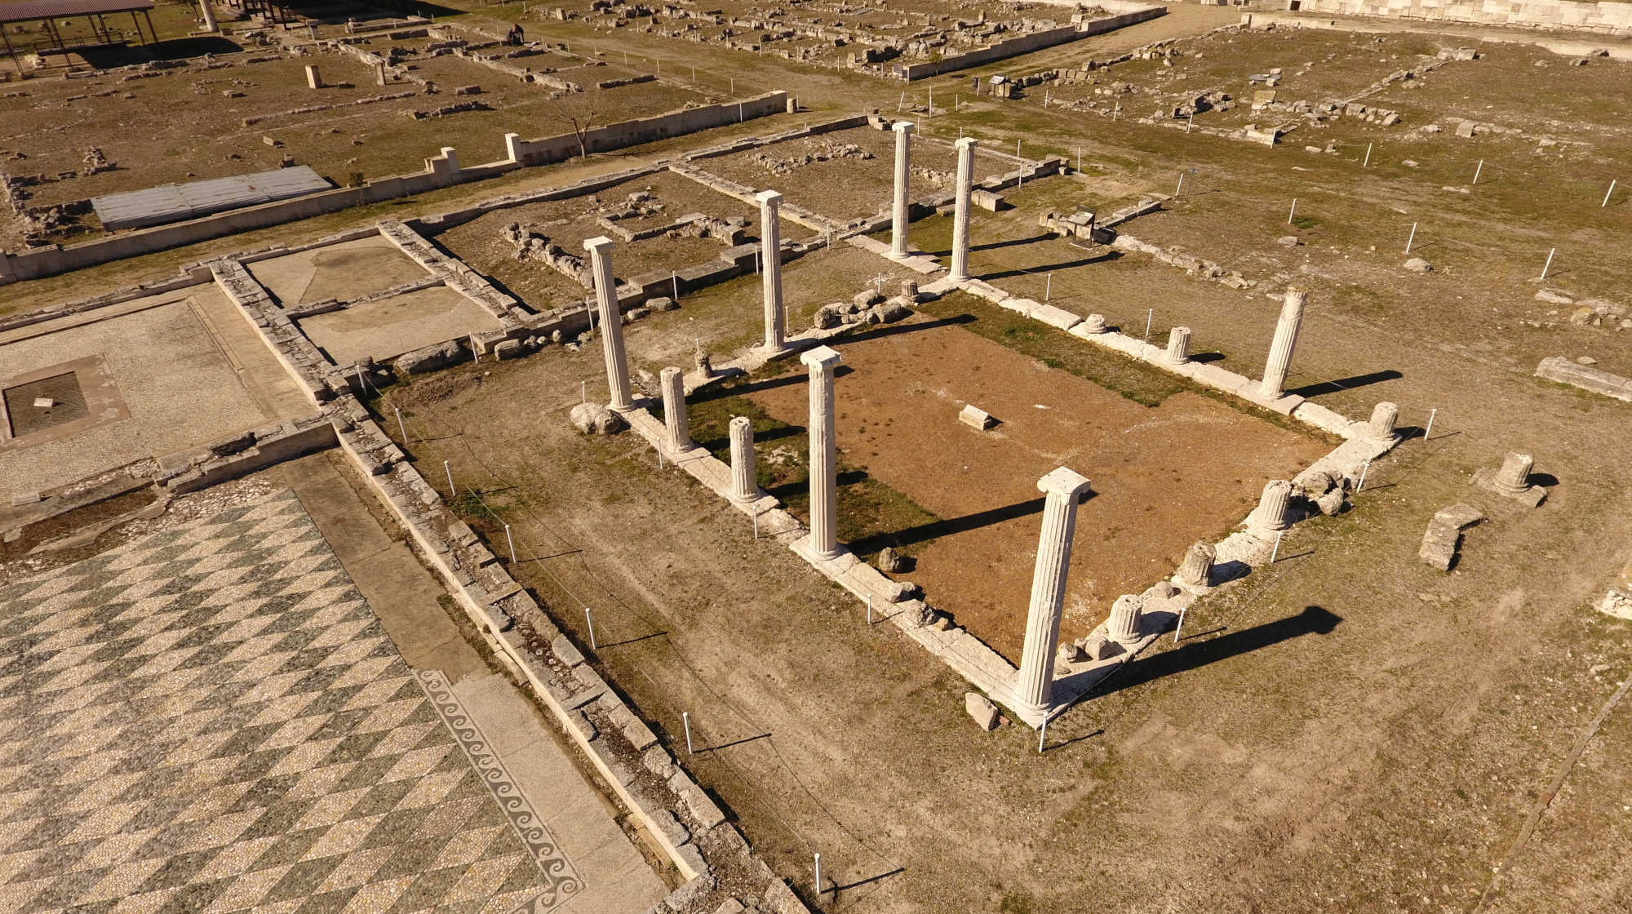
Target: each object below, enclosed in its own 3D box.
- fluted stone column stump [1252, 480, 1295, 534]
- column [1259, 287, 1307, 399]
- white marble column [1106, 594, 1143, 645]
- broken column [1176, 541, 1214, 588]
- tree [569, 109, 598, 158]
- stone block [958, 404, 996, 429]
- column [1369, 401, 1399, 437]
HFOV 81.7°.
[{"bbox_3d":[8.998,0.910,18.382,0.580,0.890,0.580,-25,39,-32],"label":"fluted stone column stump"},{"bbox_3d":[11.636,-2.788,23.340,0.580,2.820,0.580,-25,40,-32],"label":"column"},{"bbox_3d":[5.509,2.871,16.726,0.620,0.760,0.620,-1,33,1],"label":"white marble column"},{"bbox_3d":[7.158,1.984,17.702,0.610,0.630,0.610,-1,33,1],"label":"broken column"},{"bbox_3d":[-10.810,-14.832,43.196,1.300,2.200,1.300,-2,33,0],"label":"tree"},{"bbox_3d":[4.004,-0.977,23.480,0.420,0.300,0.720,-25,40,-32],"label":"stone block"},{"bbox_3d":[13.405,-0.884,22.209,0.580,0.770,0.580,-25,40,-32],"label":"column"}]

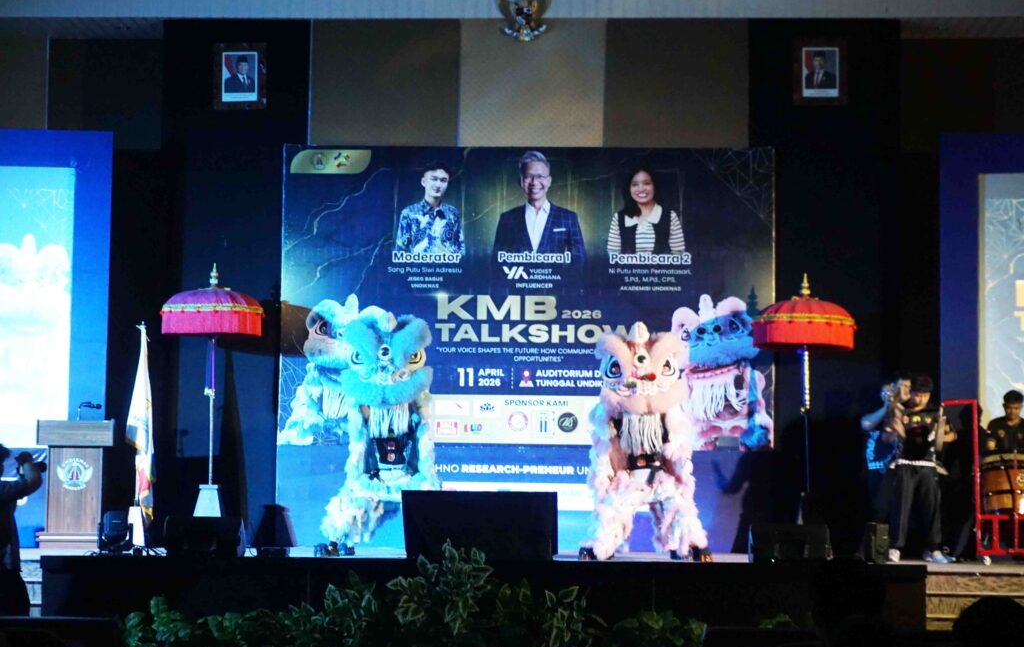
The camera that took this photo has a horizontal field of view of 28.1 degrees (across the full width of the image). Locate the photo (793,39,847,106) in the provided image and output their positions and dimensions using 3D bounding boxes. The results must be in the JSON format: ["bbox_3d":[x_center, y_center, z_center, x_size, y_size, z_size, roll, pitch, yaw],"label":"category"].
[{"bbox_3d":[3.045,-2.480,20.234,0.548,0.672,0.050,0,-4,3],"label":"photo"}]

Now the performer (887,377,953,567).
[{"bbox_3d":[3.625,1.283,18.265,0.633,1.660,0.450,0,-4,3],"label":"performer"}]

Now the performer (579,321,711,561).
[{"bbox_3d":[1.155,1.018,17.993,1.168,2.095,1.100,0,-4,3],"label":"performer"}]

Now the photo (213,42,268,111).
[{"bbox_3d":[-2.713,-2.473,20.483,0.535,0.675,0.050,0,-4,3],"label":"photo"}]

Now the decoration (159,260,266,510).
[{"bbox_3d":[-2.760,0.767,18.948,0.953,2.640,0.953,0,-4,3],"label":"decoration"}]

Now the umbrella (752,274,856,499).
[{"bbox_3d":[2.674,0.840,18.710,0.959,2.585,0.959,0,-4,3],"label":"umbrella"}]

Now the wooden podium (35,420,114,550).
[{"bbox_3d":[-4.028,1.483,18.878,0.680,1.175,0.480,1,-4,-7],"label":"wooden podium"}]

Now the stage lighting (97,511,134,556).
[{"bbox_3d":[-3.361,1.792,17.525,0.304,0.380,0.300,0,-4,3],"label":"stage lighting"}]

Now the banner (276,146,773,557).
[{"bbox_3d":[0.137,0.232,19.916,4.806,3.912,0.120,0,-4,3],"label":"banner"}]

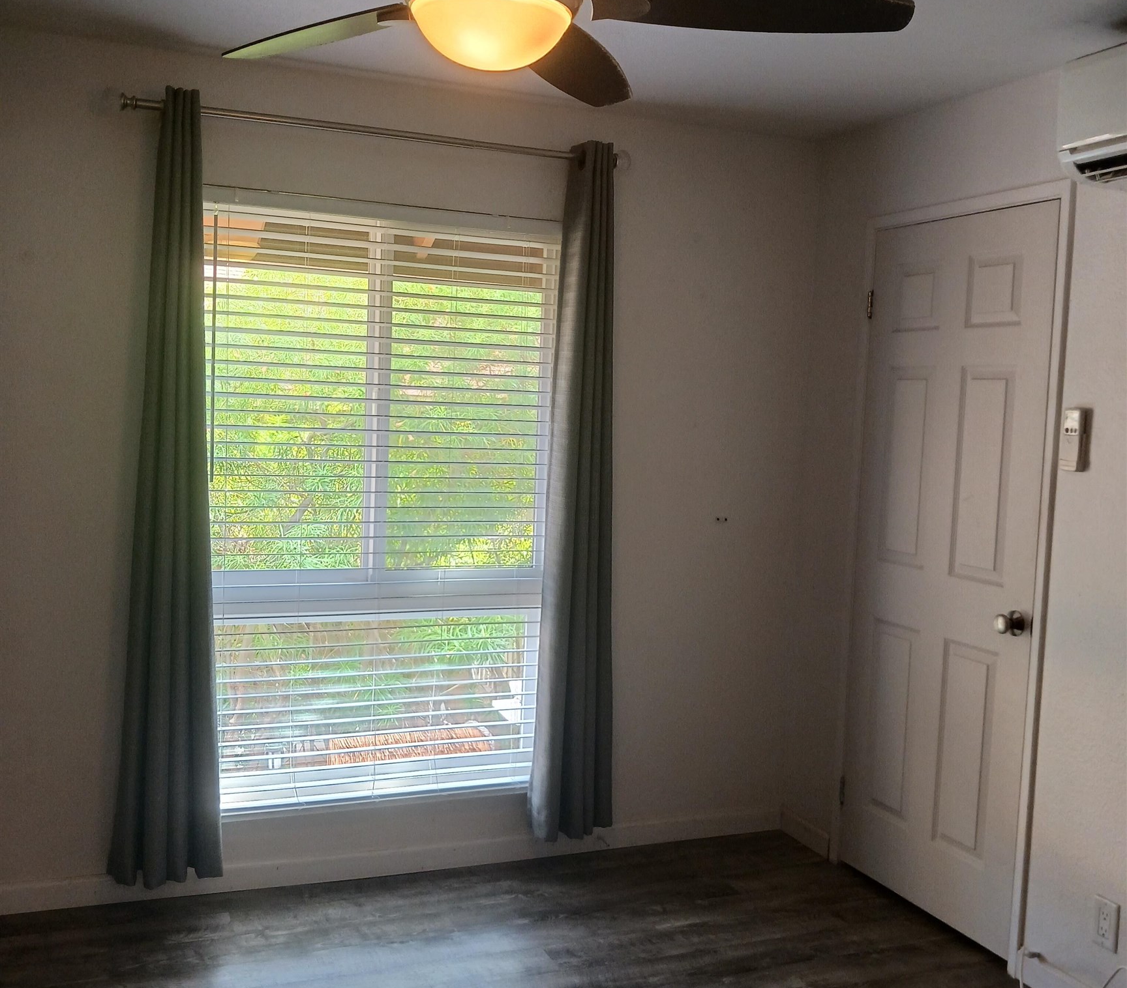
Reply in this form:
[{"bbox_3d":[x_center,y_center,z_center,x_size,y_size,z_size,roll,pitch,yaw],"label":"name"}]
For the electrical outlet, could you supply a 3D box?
[{"bbox_3d":[1.312,1.041,2.833,0.008,0.116,0.071,0,5,-22],"label":"electrical outlet"}]

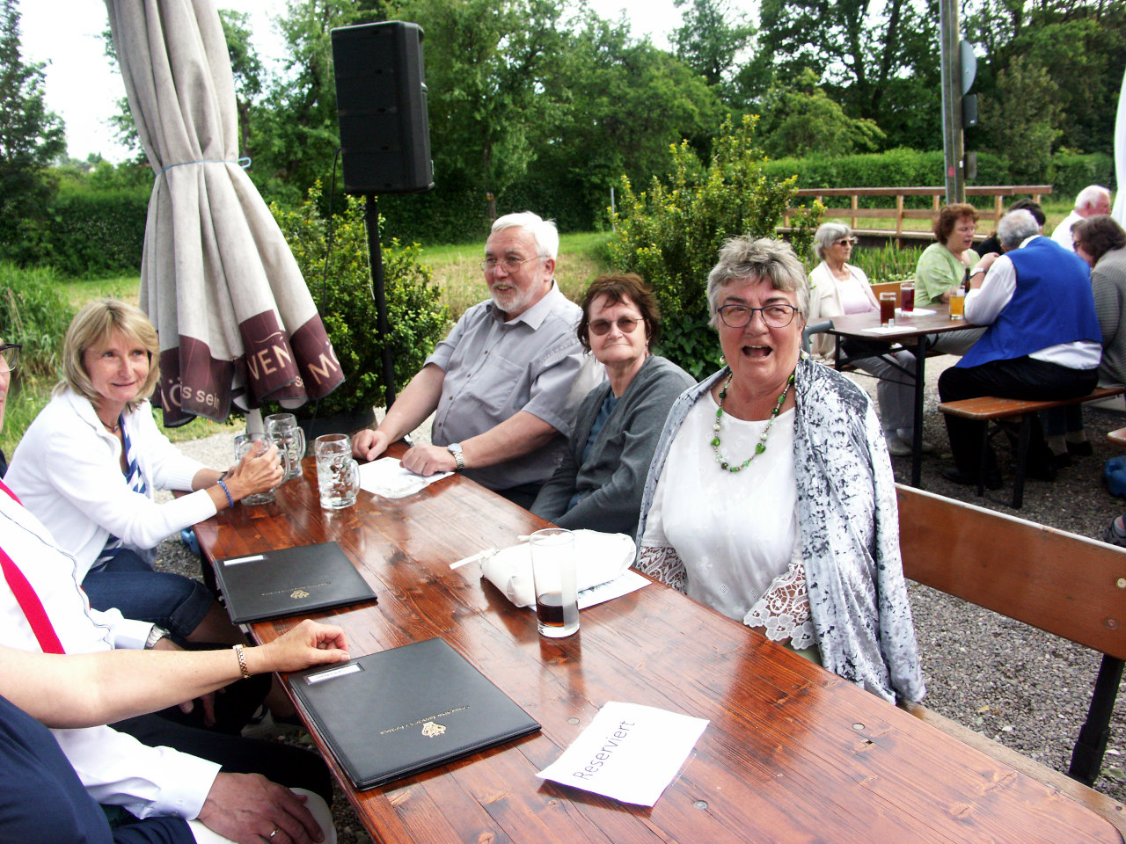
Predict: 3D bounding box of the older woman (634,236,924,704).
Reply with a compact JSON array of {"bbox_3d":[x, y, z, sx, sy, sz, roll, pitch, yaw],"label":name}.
[{"bbox_3d":[0.351,0.341,1.819,0.540,1.360,0.660,5,15,31],"label":"older woman"}]

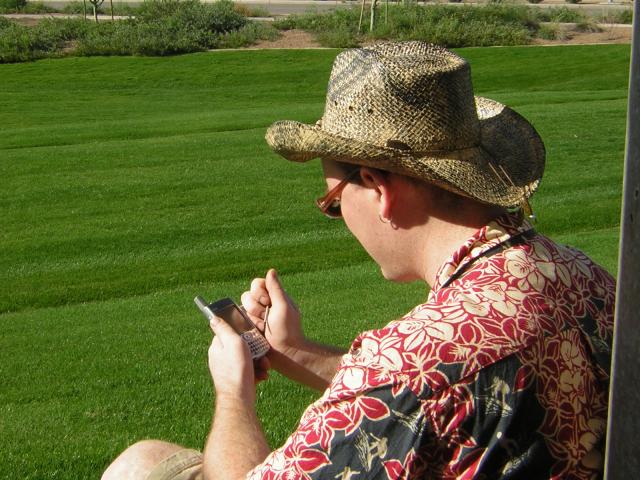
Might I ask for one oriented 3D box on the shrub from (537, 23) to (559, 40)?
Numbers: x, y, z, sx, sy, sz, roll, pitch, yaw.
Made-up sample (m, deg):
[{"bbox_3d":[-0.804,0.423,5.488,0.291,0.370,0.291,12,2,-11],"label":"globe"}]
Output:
[{"bbox_3d":[5.516,-5.056,26.000,0.530,0.440,0.500,0,14,0],"label":"shrub"}]

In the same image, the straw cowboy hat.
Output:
[{"bbox_3d":[0.104,-0.157,1.350,0.370,0.150,0.300,17,22,34],"label":"straw cowboy hat"}]

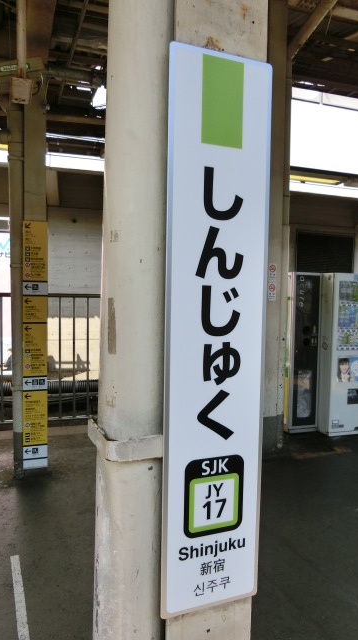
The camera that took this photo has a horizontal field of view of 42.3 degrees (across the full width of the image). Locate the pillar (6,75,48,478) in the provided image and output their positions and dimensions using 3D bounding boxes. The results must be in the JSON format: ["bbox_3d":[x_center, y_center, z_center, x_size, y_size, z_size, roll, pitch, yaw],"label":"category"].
[{"bbox_3d":[-1.296,-0.303,3.992,0.320,3.270,0.260,0,3,-19],"label":"pillar"}]

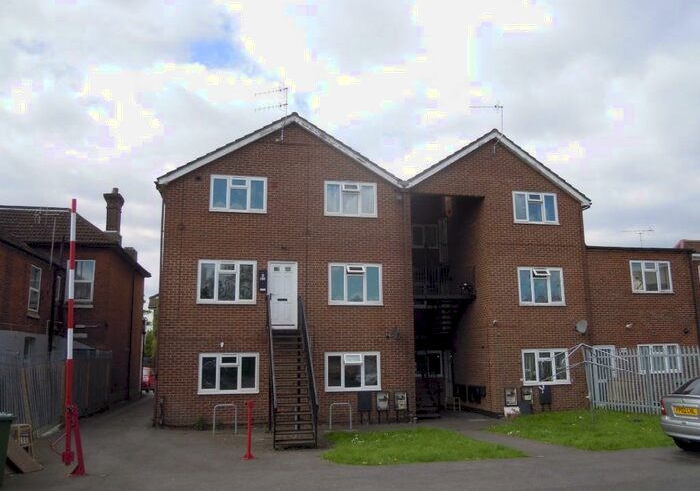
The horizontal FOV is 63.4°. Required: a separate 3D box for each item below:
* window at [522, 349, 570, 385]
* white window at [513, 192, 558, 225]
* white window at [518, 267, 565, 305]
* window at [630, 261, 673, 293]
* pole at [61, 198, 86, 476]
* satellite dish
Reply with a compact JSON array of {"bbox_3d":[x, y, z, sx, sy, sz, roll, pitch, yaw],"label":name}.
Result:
[{"bbox_3d":[6.570,4.063,18.953,1.730,1.162,0.100,2,-10,-12],"label":"window"},{"bbox_3d":[6.553,-1.303,19.926,1.736,1.133,0.100,2,-10,-12],"label":"white window"},{"bbox_3d":[6.584,1.418,19.407,1.730,1.321,0.130,2,-10,-12],"label":"white window"},{"bbox_3d":[10.890,1.161,20.442,1.717,1.147,0.100,2,-10,-12],"label":"window"},{"bbox_3d":[-5.243,1.670,10.907,0.420,5.236,0.320,-1,-7,-12],"label":"pole"},{"bbox_3d":[7.839,2.753,19.172,0.220,0.460,0.450,8,-13,-39],"label":"satellite dish"}]

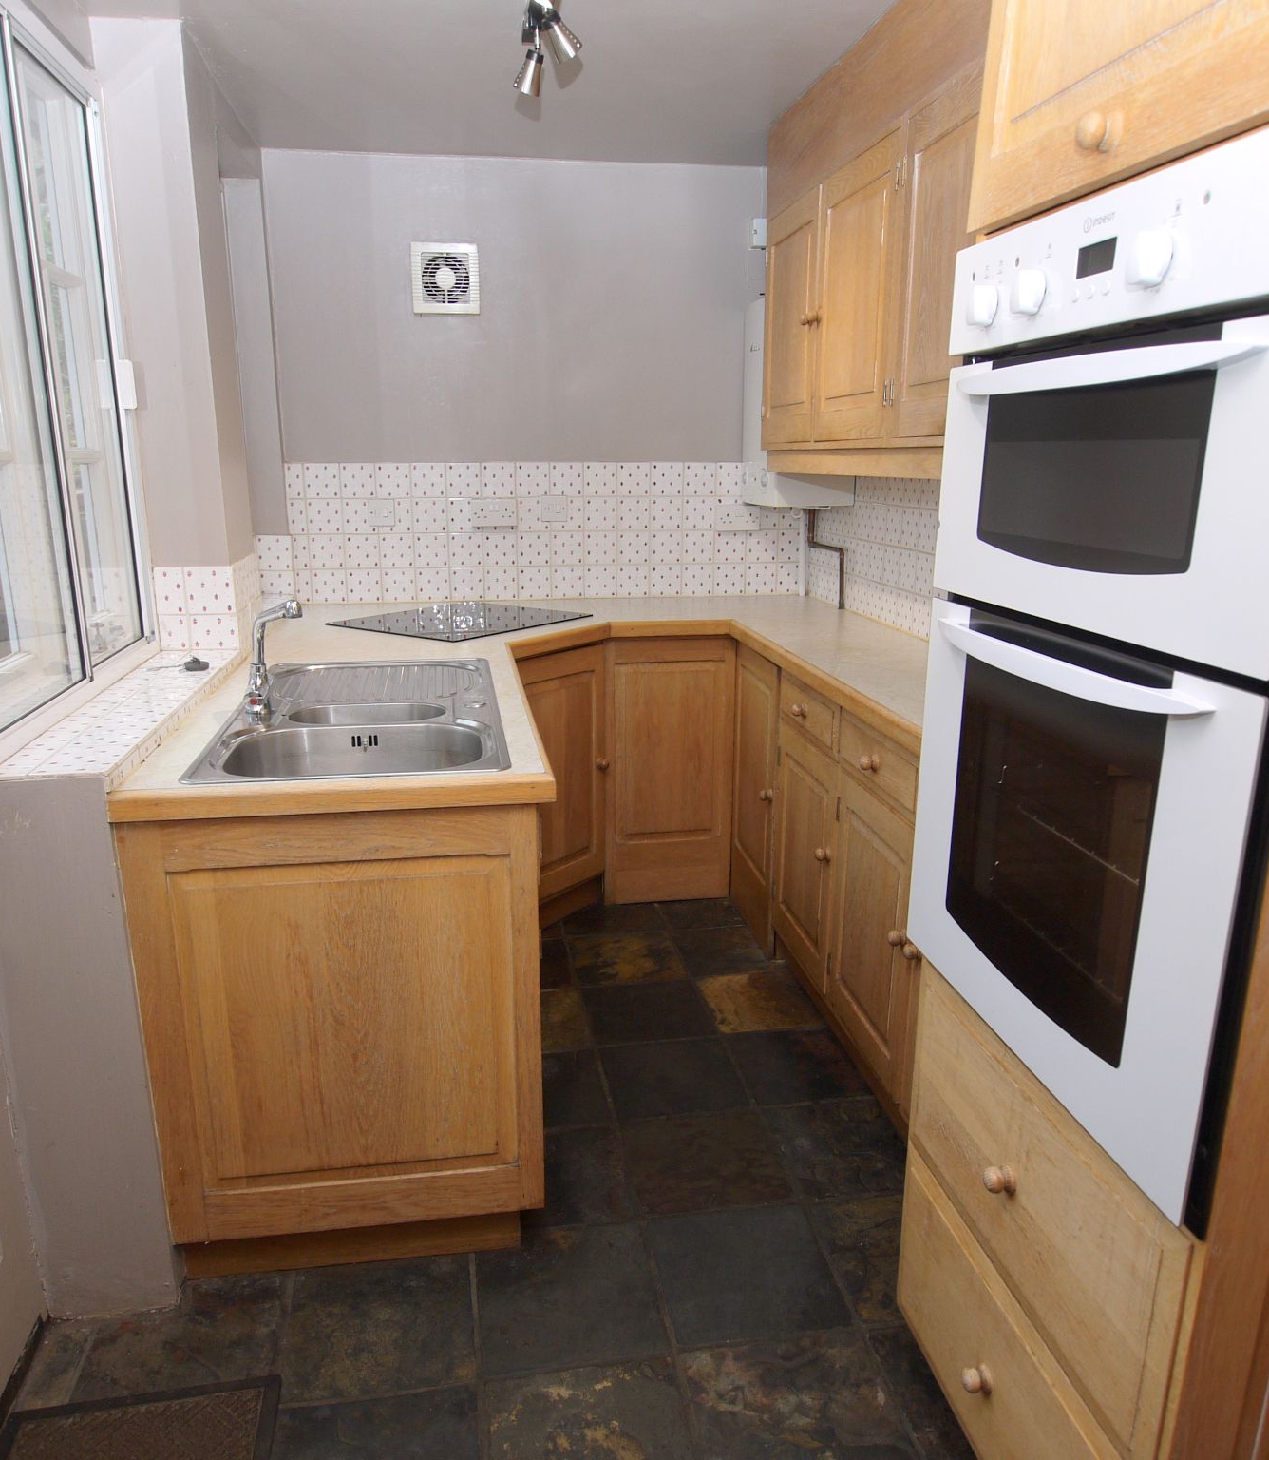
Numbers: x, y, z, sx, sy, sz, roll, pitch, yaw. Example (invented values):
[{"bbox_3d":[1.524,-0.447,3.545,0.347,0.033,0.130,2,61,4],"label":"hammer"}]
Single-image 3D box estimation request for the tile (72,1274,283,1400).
[{"bbox_3d":[-0.716,0.982,1.613,0.298,0.012,0.290,-2,15,-10],"label":"tile"}]

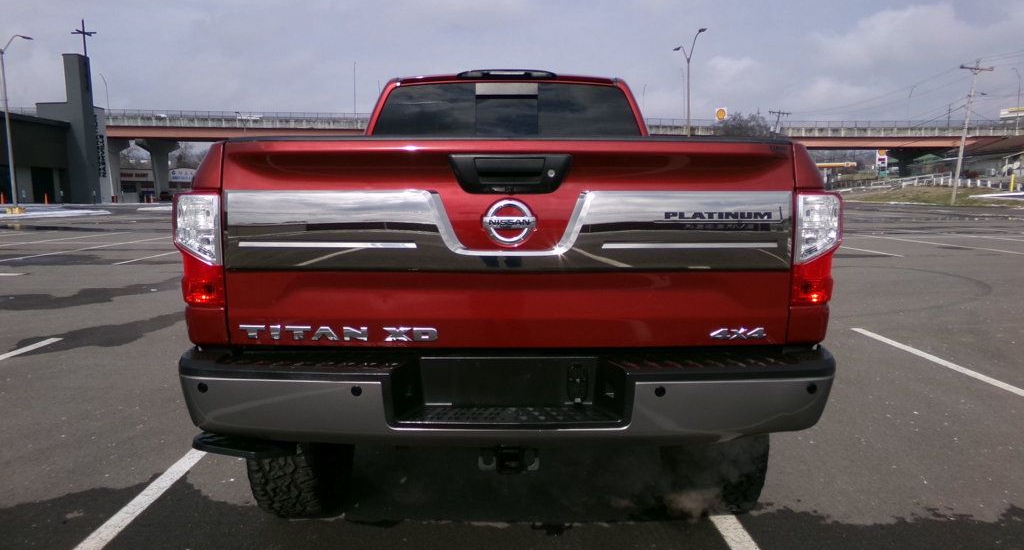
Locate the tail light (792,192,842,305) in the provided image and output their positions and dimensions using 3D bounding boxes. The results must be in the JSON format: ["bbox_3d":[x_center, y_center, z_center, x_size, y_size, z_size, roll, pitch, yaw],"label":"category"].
[{"bbox_3d":[0.897,-0.079,2.125,0.165,0.345,0.190,0,7,0],"label":"tail light"}]

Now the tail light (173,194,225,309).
[{"bbox_3d":[-0.928,-0.079,2.125,0.165,0.345,0.190,0,7,0],"label":"tail light"}]

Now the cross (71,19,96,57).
[{"bbox_3d":[-42.449,-23.483,70.500,2.550,3.500,2.550,0,7,-1],"label":"cross"}]

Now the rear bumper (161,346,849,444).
[{"bbox_3d":[-0.013,0.343,2.154,1.960,0.250,0.400,0,7,0],"label":"rear bumper"}]

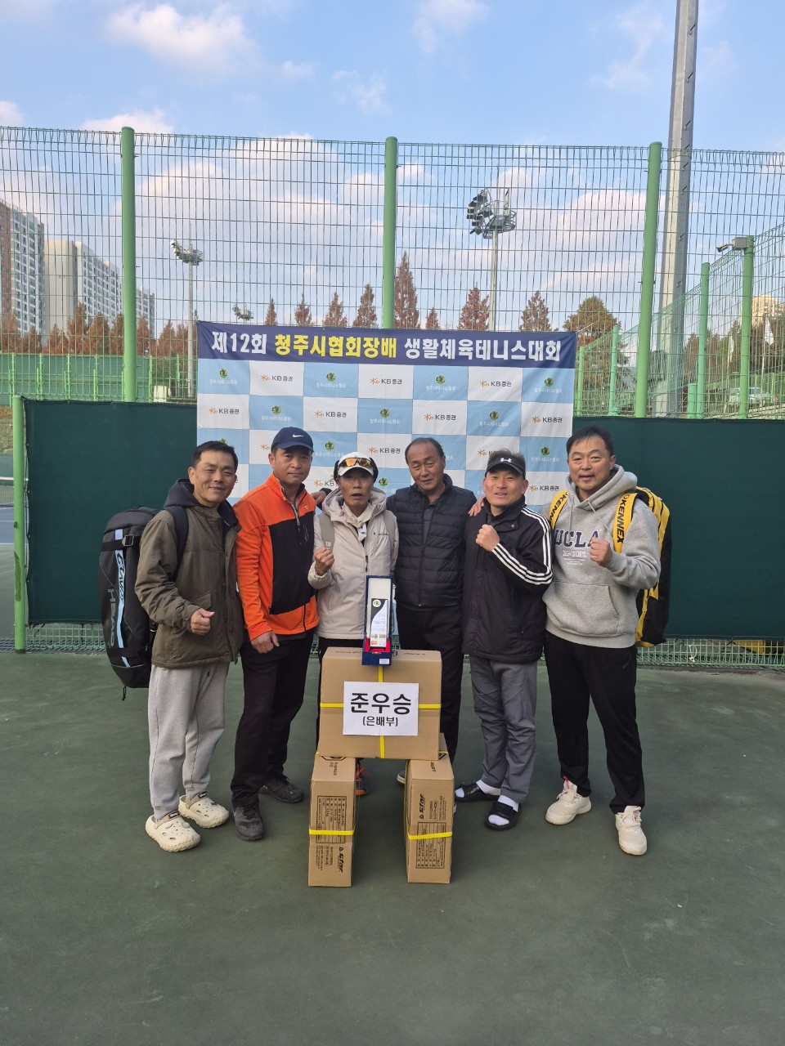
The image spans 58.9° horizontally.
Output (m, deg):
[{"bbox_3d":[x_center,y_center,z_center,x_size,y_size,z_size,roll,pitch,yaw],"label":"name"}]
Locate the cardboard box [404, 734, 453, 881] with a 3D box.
[{"bbox_3d":[0.144,1.140,2.841,0.156,0.402,0.472,2,4,0],"label":"cardboard box"}]

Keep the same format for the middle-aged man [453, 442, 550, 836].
[{"bbox_3d":[0.460,0.500,3.134,0.480,1.655,0.390,5,5,38],"label":"middle-aged man"}]

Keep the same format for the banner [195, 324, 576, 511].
[{"bbox_3d":[-0.075,-0.324,5.491,3.000,2.360,0.030,2,4,-1],"label":"banner"}]

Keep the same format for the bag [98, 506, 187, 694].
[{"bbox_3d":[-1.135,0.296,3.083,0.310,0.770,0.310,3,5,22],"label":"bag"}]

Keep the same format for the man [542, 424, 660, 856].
[{"bbox_3d":[0.901,0.471,3.000,0.530,1.760,0.400,4,5,31],"label":"man"}]

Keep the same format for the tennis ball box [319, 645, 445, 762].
[{"bbox_3d":[-0.045,0.734,2.834,0.472,0.402,0.156,2,3,1],"label":"tennis ball box"}]

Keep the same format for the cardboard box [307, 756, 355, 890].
[{"bbox_3d":[-0.223,1.132,2.801,0.156,0.402,0.472,2,4,0],"label":"cardboard box"}]

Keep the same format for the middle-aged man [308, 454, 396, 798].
[{"bbox_3d":[-0.190,0.477,3.334,0.460,1.630,0.370,1,4,-10],"label":"middle-aged man"}]

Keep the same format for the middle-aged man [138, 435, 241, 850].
[{"bbox_3d":[-0.835,0.477,2.925,0.390,1.650,0.490,6,6,43],"label":"middle-aged man"}]

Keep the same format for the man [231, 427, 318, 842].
[{"bbox_3d":[-0.504,0.442,3.062,0.490,1.720,0.390,-1,5,-33],"label":"man"}]

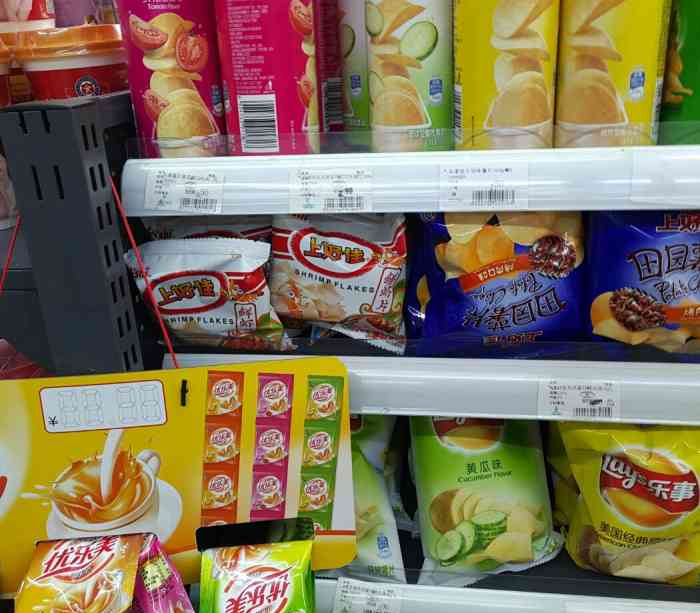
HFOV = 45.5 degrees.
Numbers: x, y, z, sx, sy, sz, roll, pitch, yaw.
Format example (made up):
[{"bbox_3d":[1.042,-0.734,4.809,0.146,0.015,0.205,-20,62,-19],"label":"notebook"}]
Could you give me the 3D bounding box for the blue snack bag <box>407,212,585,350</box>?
[{"bbox_3d":[0.108,-0.053,0.625,0.130,0.158,0.052,-2,-5,4],"label":"blue snack bag"}]

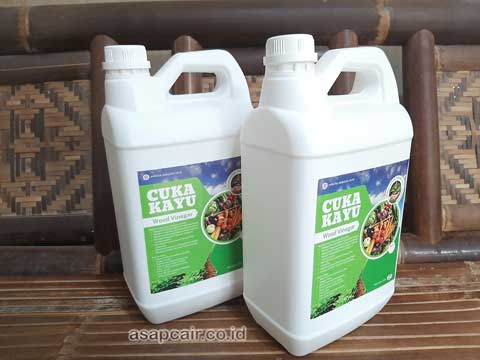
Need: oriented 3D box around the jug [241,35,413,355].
[{"bbox_3d":[0.093,0.013,0.415,0.170,0.320,0.116,-14,22,-32],"label":"jug"}]

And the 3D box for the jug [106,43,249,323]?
[{"bbox_3d":[-0.069,0.000,0.467,0.170,0.320,0.116,-12,21,-28],"label":"jug"}]

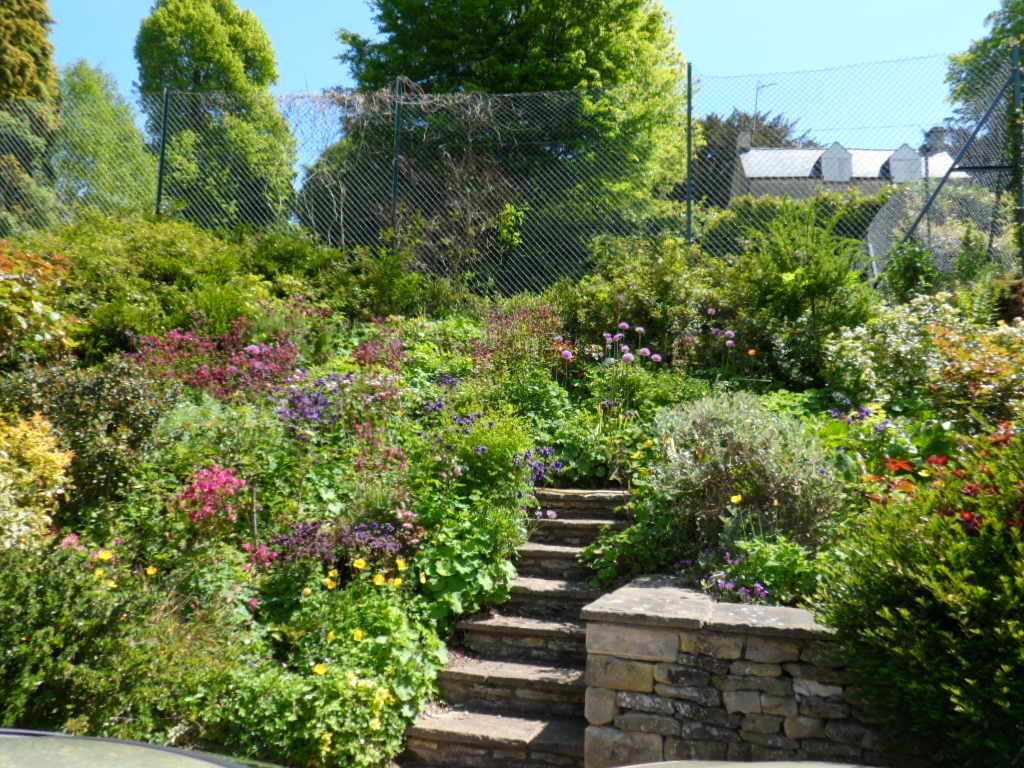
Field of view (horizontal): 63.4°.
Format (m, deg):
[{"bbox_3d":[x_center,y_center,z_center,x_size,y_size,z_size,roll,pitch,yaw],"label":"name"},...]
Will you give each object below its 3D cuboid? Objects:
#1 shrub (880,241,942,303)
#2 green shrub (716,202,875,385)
[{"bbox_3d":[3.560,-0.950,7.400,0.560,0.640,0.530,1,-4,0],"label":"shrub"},{"bbox_3d":[2.470,-0.760,7.150,1.300,1.500,1.150,1,-4,0],"label":"green shrub"}]

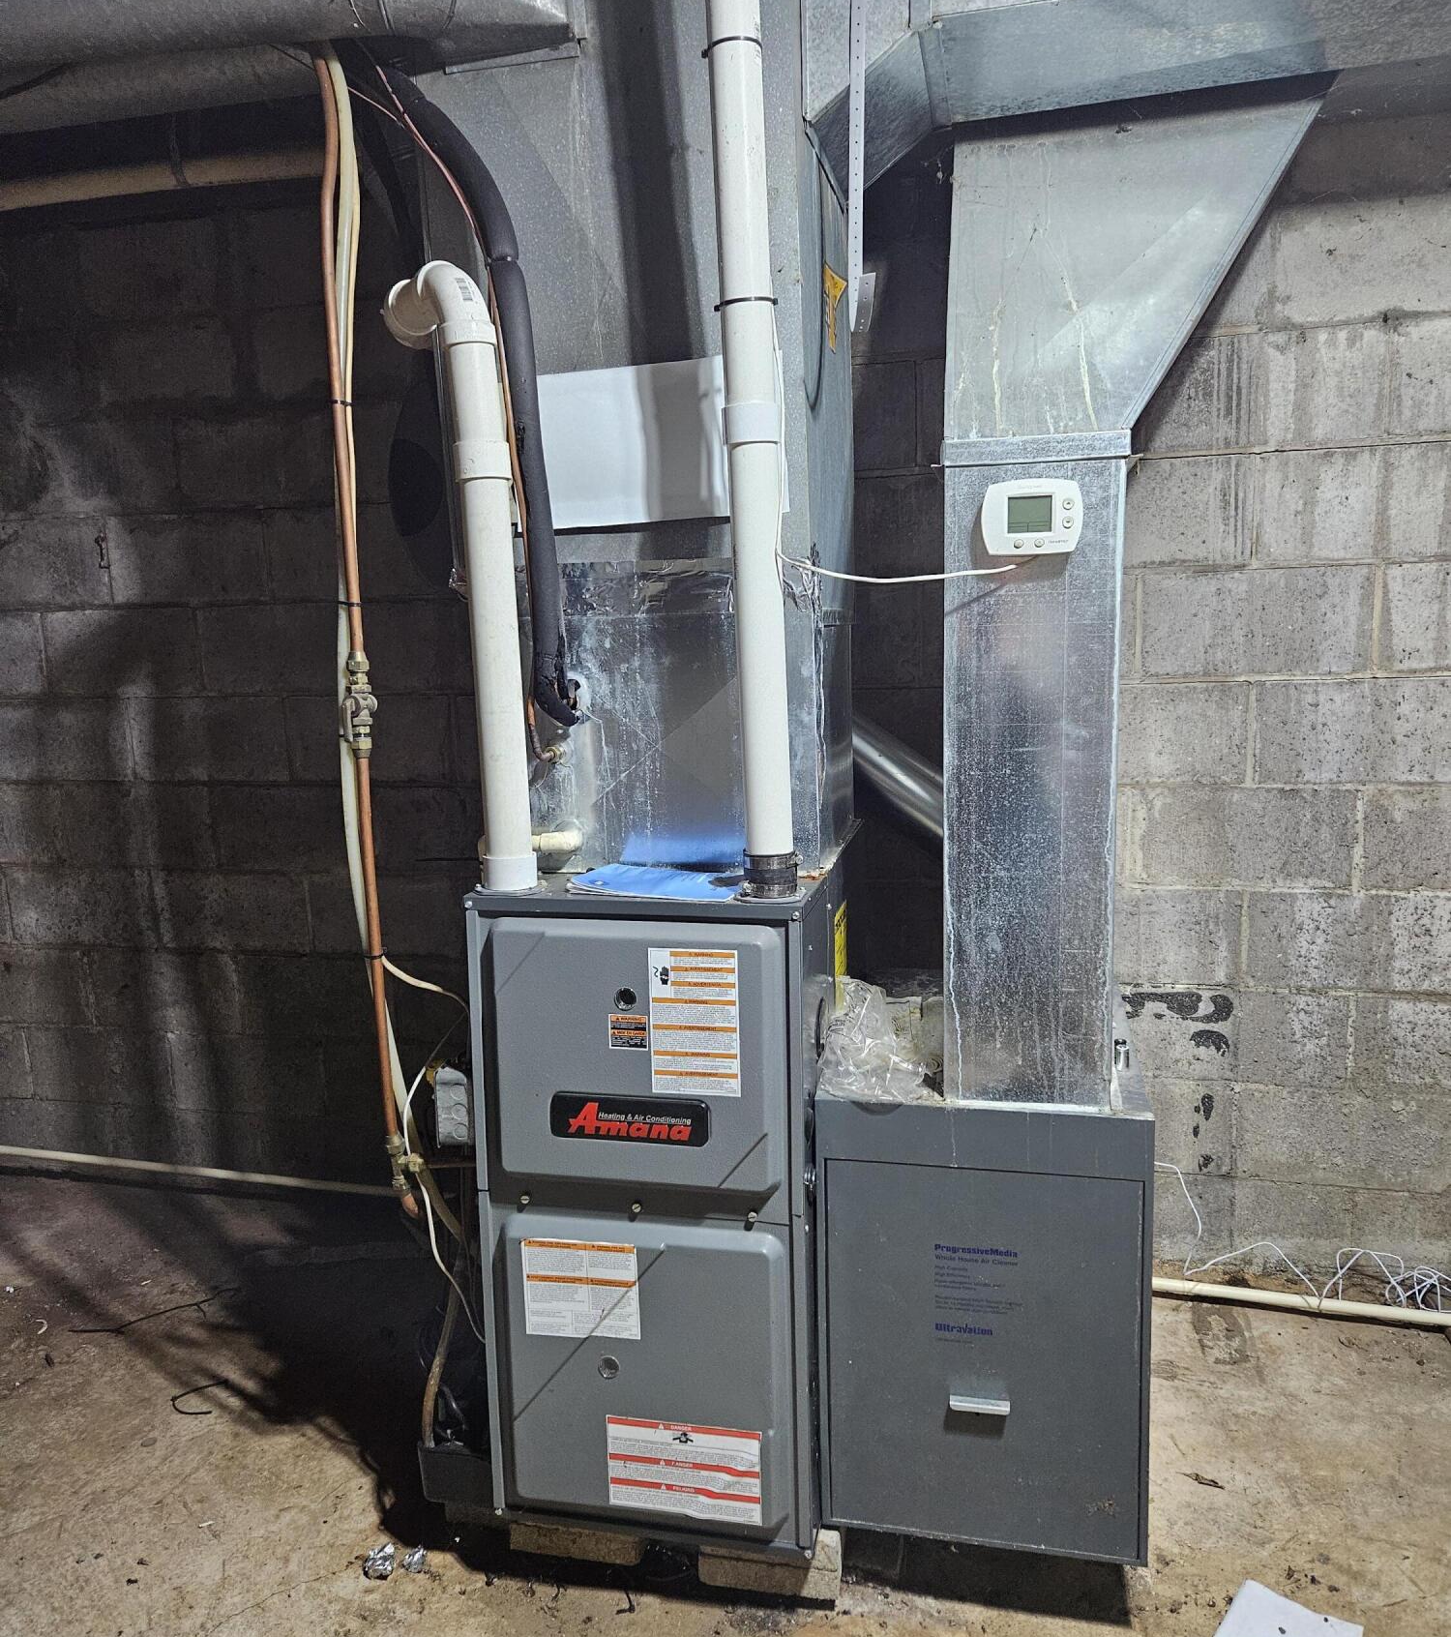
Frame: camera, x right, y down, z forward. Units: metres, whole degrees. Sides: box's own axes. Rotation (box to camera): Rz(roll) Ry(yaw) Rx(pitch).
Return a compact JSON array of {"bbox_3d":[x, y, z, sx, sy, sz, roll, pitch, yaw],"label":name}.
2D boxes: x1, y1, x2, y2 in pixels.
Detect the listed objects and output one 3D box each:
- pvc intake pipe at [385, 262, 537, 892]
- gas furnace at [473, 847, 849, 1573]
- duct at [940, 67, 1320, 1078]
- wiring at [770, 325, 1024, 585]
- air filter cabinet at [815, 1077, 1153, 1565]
[{"bbox_3d":[-0.348,-0.318,1.726,0.182,0.823,0.123,0,8,13],"label":"pvc intake pipe"},{"bbox_3d":[-0.040,0.493,2.020,0.445,0.875,0.720,0,8,13],"label":"gas furnace"},{"bbox_3d":[0.553,-0.310,1.790,0.467,1.300,0.530,0,8,13],"label":"duct"},{"bbox_3d":[0.201,-0.445,1.548,0.298,0.322,0.055,0,8,13],"label":"wiring"},{"bbox_3d":[0.408,0.628,2.008,0.427,0.609,0.675,0,8,13],"label":"air filter cabinet"}]

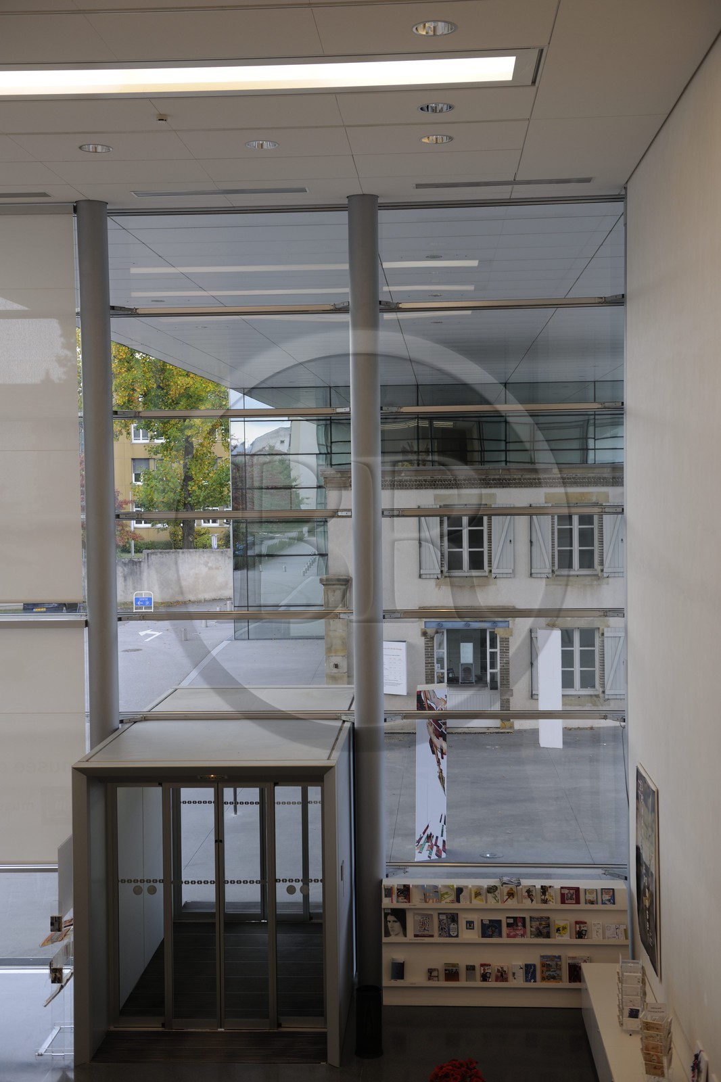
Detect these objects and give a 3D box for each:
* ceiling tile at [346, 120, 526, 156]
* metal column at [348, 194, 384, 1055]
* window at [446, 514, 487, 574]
[{"bbox_3d":[0.684,-3.606,12.064,1.571,0.030,1.063,-1,3,3],"label":"ceiling tile"},{"bbox_3d":[0.065,0.829,13.526,0.285,8.474,0.285,-1,3,4],"label":"metal column"},{"bbox_3d":[2.357,0.001,30.307,0.925,1.556,0.120,-1,3,4],"label":"window"}]

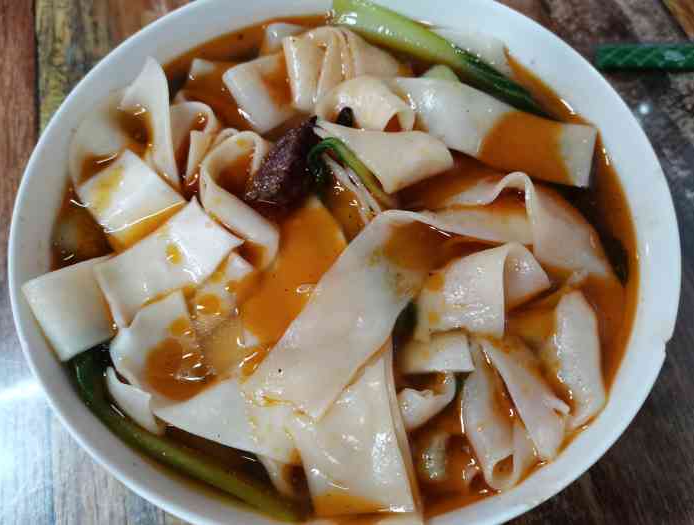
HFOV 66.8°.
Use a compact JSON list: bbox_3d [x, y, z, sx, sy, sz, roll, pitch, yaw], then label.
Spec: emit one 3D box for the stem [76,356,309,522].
[{"bbox_3d":[-0.054,0.052,0.159,0.094,0.014,0.018,35,70,15],"label":"stem"}]

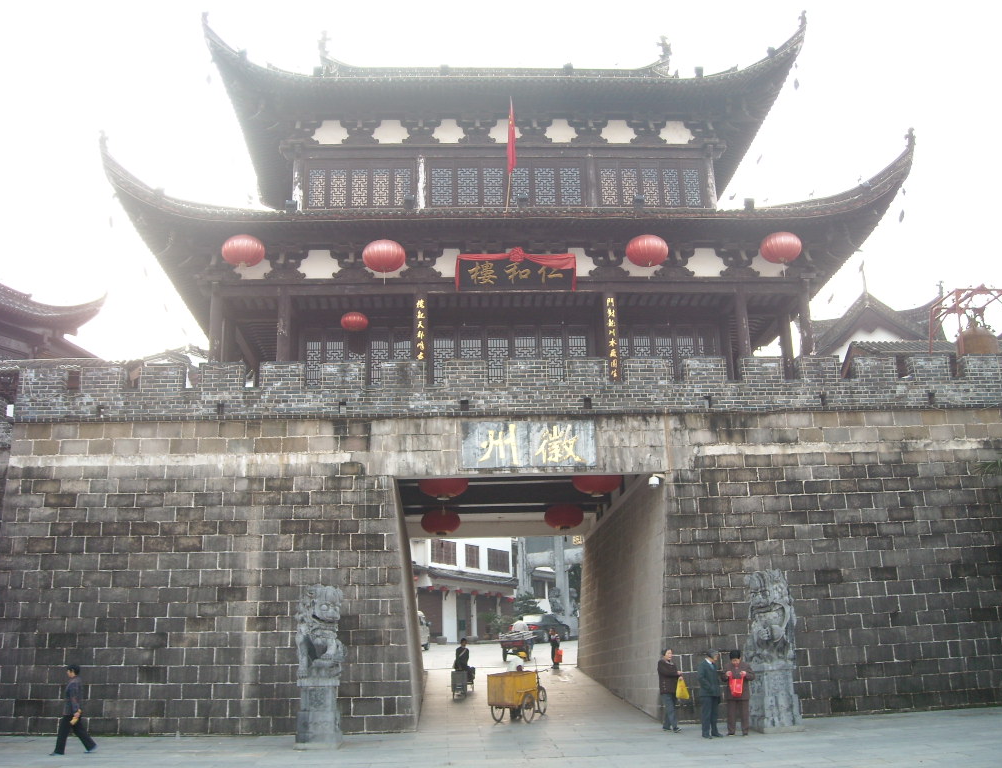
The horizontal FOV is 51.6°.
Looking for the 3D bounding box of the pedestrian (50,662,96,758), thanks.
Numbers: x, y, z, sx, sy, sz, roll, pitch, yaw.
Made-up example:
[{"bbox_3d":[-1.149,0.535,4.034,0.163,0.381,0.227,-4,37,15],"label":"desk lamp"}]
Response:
[{"bbox_3d":[-8.323,6.305,20.145,0.830,1.639,0.480,0,-15,-6],"label":"pedestrian"}]

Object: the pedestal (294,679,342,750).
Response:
[{"bbox_3d":[-3.421,6.178,19.404,0.860,1.250,0.840,-1,-16,-3],"label":"pedestal"}]

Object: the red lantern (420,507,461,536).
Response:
[{"bbox_3d":[-2.007,4.647,34.749,1.330,0.880,1.330,0,-15,-4],"label":"red lantern"}]

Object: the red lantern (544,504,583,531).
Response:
[{"bbox_3d":[2.091,4.459,34.575,1.310,0.880,1.310,-1,-16,-3],"label":"red lantern"}]

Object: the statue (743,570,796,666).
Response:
[{"bbox_3d":[5.428,4.742,21.001,0.860,1.900,0.880,-3,-16,5],"label":"statue"}]

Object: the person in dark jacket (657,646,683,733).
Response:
[{"bbox_3d":[3.328,6.051,20.513,0.420,1.580,0.460,-8,-17,21],"label":"person in dark jacket"}]

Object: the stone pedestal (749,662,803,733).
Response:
[{"bbox_3d":[5.494,6.365,21.028,0.920,1.319,0.920,3,-16,-14],"label":"stone pedestal"}]

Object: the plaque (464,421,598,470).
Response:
[{"bbox_3d":[0.682,1.485,25.359,3.300,1.200,0.120,-1,-16,-3],"label":"plaque"}]

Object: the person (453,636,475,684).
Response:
[{"bbox_3d":[-1.078,8.294,30.980,0.520,1.377,0.720,-10,-18,30],"label":"person"}]

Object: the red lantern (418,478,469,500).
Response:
[{"bbox_3d":[-1.500,2.577,27.141,1.330,0.880,1.330,0,-15,-4],"label":"red lantern"}]

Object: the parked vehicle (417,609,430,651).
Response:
[{"bbox_3d":[-4.402,12.260,51.369,1.620,1.880,3.800,-1,-13,-3],"label":"parked vehicle"}]

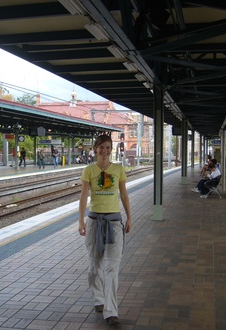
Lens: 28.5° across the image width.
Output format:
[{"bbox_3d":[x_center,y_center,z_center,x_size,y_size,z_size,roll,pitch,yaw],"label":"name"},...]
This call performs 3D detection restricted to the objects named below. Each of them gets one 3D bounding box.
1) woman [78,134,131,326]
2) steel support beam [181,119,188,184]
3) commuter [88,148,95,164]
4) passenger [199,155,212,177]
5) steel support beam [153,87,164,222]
[{"bbox_3d":[-0.076,0.570,4.120,0.490,1.680,0.520,0,2,0],"label":"woman"},{"bbox_3d":[3.263,-0.632,20.250,0.230,2.980,0.230,0,2,12],"label":"steel support beam"},{"bbox_3d":[-2.278,-0.957,48.500,0.500,1.700,0.380,-1,2,-30],"label":"commuter"},{"bbox_3d":[5.243,0.096,25.000,0.800,1.200,0.500,0,2,12],"label":"passenger"},{"bbox_3d":[1.016,-0.289,9.930,0.220,3.000,0.220,0,2,12],"label":"steel support beam"}]

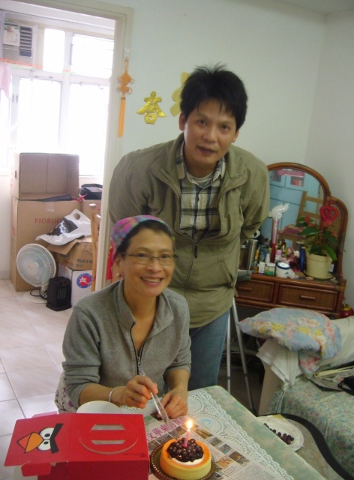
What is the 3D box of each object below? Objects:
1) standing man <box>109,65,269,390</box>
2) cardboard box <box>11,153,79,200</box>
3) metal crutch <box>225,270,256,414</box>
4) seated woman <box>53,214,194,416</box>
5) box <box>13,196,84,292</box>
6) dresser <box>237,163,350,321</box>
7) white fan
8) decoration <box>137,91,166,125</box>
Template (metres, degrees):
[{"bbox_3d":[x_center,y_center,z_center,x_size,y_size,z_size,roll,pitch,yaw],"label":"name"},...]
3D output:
[{"bbox_3d":[0.030,0.265,1.720,0.550,1.670,0.460,5,12,-5],"label":"standing man"},{"bbox_3d":[-1.157,-0.568,4.258,0.500,0.390,0.350,-1,14,-29],"label":"cardboard box"},{"bbox_3d":[0.345,0.539,2.577,0.190,0.880,0.170,4,16,12],"label":"metal crutch"},{"bbox_3d":[-0.145,0.522,1.470,0.460,1.240,0.660,2,13,-18],"label":"seated woman"},{"bbox_3d":[-1.180,0.017,4.369,0.540,0.800,0.310,-1,14,-29],"label":"box"},{"bbox_3d":[0.597,0.236,2.860,0.710,1.370,0.430,8,12,11],"label":"dresser"},{"bbox_3d":[-1.146,0.258,4.030,0.370,0.480,0.280,10,13,18],"label":"white fan"},{"bbox_3d":[-0.139,-0.746,2.732,0.172,0.188,0.020,-1,14,-29],"label":"decoration"}]

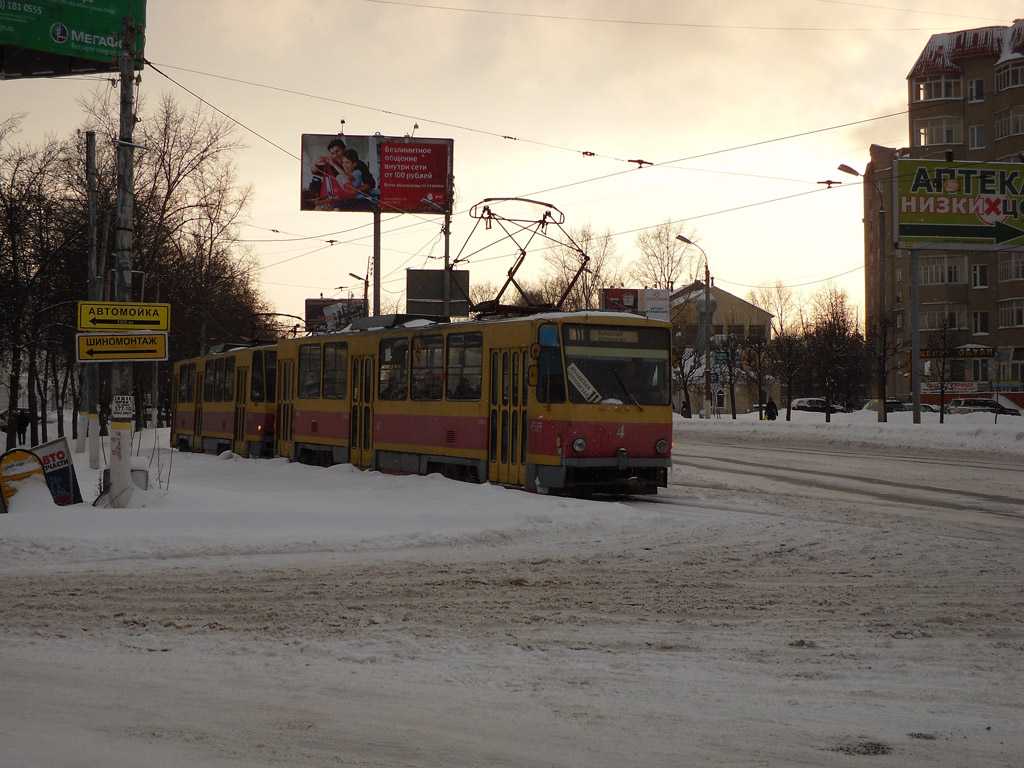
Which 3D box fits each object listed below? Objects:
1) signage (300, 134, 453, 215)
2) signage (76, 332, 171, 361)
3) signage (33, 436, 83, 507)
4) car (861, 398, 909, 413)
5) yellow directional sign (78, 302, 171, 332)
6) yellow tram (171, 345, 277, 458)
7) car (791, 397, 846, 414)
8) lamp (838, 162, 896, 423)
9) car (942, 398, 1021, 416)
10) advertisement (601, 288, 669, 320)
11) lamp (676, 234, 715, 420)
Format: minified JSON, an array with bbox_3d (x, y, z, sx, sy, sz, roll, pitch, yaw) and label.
[{"bbox_3d":[-5.440,-8.453,67.000,6.200,3.100,0.400,0,0,-13],"label":"signage"},{"bbox_3d":[-5.580,-0.522,23.700,1.310,0.410,0.050,-1,0,-6],"label":"signage"},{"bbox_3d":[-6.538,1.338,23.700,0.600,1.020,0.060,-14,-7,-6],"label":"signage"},{"bbox_3d":[24.100,1.750,105.000,4.300,1.550,1.750,0,0,-9],"label":"car"},{"bbox_3d":[-5.547,-0.966,23.700,1.320,0.415,0.050,2,0,-6],"label":"yellow directional sign"},{"bbox_3d":[-7.910,0.560,49.900,2.500,3.150,14.700,1,-1,-20],"label":"yellow tram"},{"bbox_3d":[23.900,1.920,129.000,4.500,1.650,1.800,0,0,-10],"label":"car"},{"bbox_3d":[11.850,-2.900,56.000,1.650,8.950,0.350,0,0,-12],"label":"lamp"},{"bbox_3d":[27.600,1.630,97.000,4.400,1.550,1.750,0,0,6],"label":"car"},{"bbox_3d":[10.618,-6.604,143.000,6.200,3.100,0.400,0,0,-14],"label":"advertisement"},{"bbox_3d":[8.570,-2.500,78.000,1.650,9.000,0.350,0,0,-12],"label":"lamp"}]

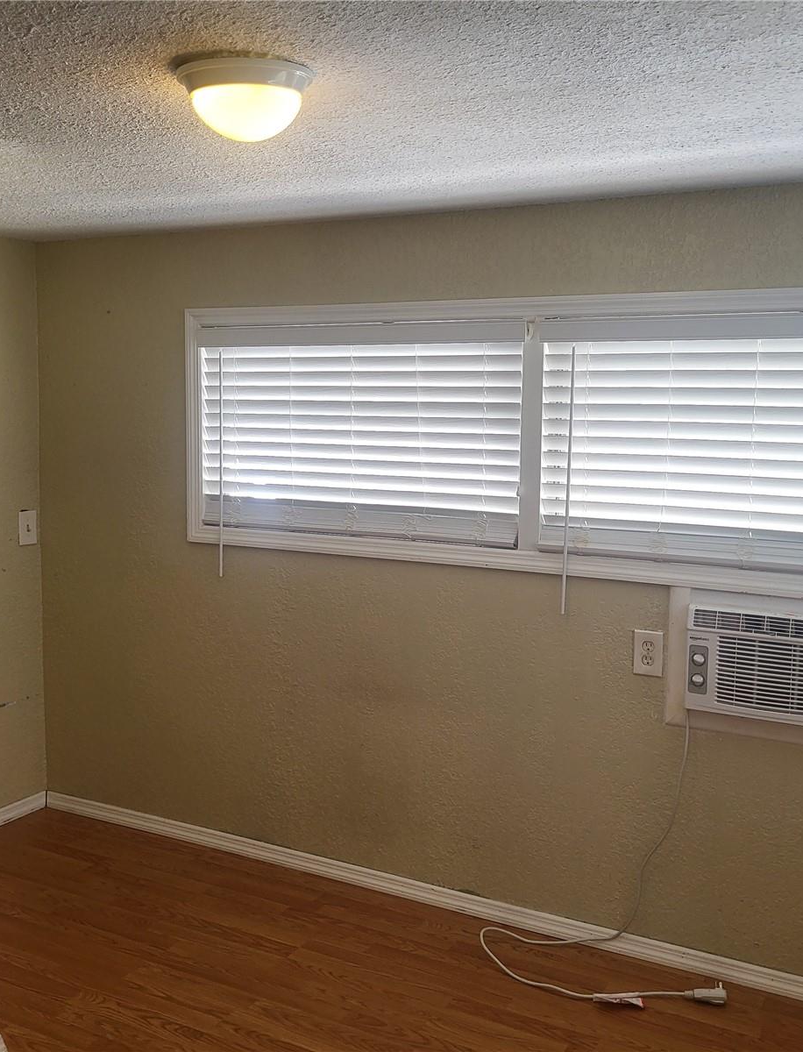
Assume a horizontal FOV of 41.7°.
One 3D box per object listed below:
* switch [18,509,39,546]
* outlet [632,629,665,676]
[{"bbox_3d":[-1.373,0.008,3.890,0.015,0.124,0.079,4,7,27],"label":"switch"},{"bbox_3d":[0.686,0.354,2.929,0.079,0.124,0.009,4,7,27],"label":"outlet"}]

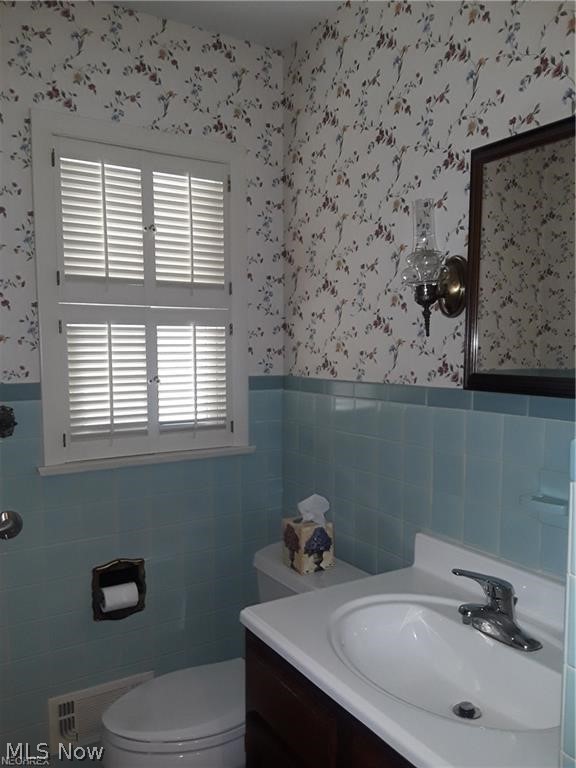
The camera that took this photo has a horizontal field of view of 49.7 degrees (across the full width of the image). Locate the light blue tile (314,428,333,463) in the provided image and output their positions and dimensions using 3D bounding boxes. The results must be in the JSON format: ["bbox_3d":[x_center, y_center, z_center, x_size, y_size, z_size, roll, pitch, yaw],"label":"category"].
[{"bbox_3d":[0.122,0.197,2.046,0.010,0.107,0.107,-2,4,-32],"label":"light blue tile"}]

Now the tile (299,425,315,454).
[{"bbox_3d":[0.064,0.191,2.138,0.010,0.107,0.107,-2,4,-32],"label":"tile"}]

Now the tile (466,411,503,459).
[{"bbox_3d":[0.468,0.122,1.480,0.010,0.107,0.108,-2,4,-32],"label":"tile"}]

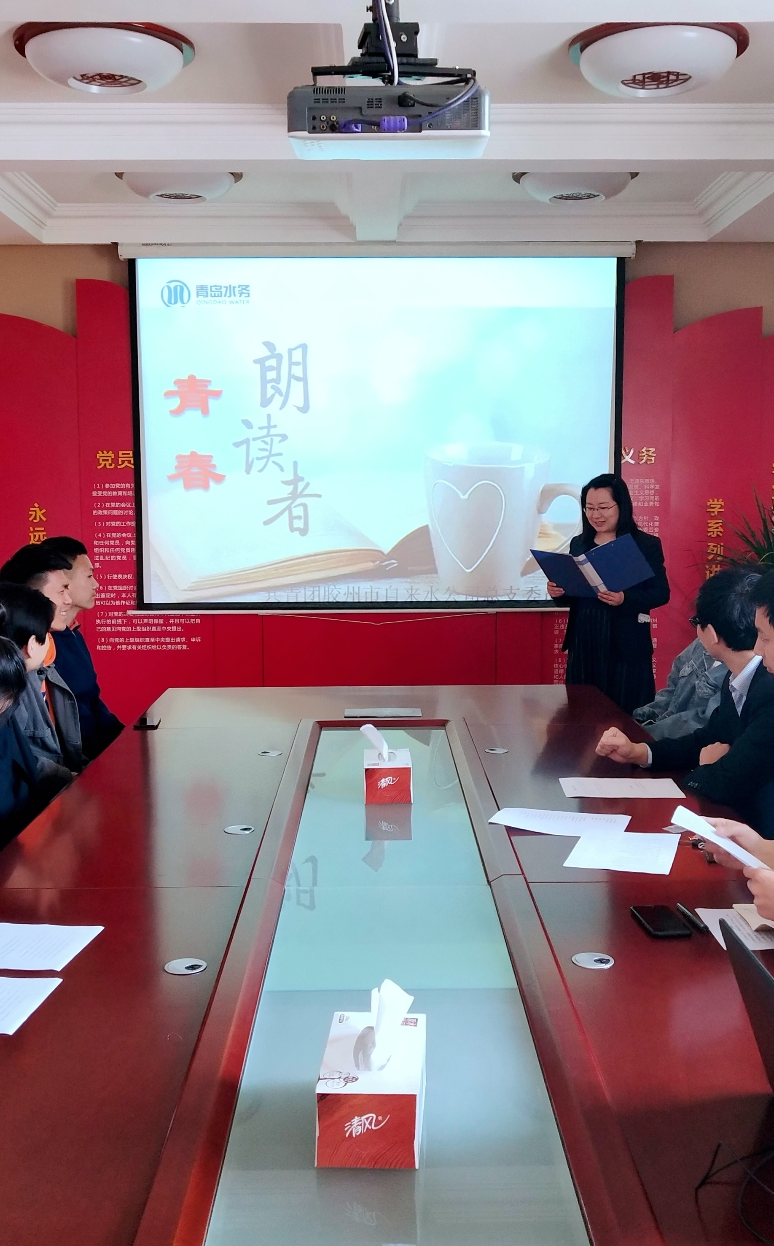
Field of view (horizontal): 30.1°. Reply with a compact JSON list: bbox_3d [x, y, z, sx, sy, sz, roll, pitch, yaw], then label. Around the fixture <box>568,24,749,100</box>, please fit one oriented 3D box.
[{"bbox_3d":[0.754,-1.553,4.008,0.502,0.180,0.502,0,5,-1],"label":"fixture"}]

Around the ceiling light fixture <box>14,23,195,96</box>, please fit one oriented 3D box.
[{"bbox_3d":[-0.784,-1.548,3.994,0.499,0.180,0.499,0,5,-1],"label":"ceiling light fixture"}]

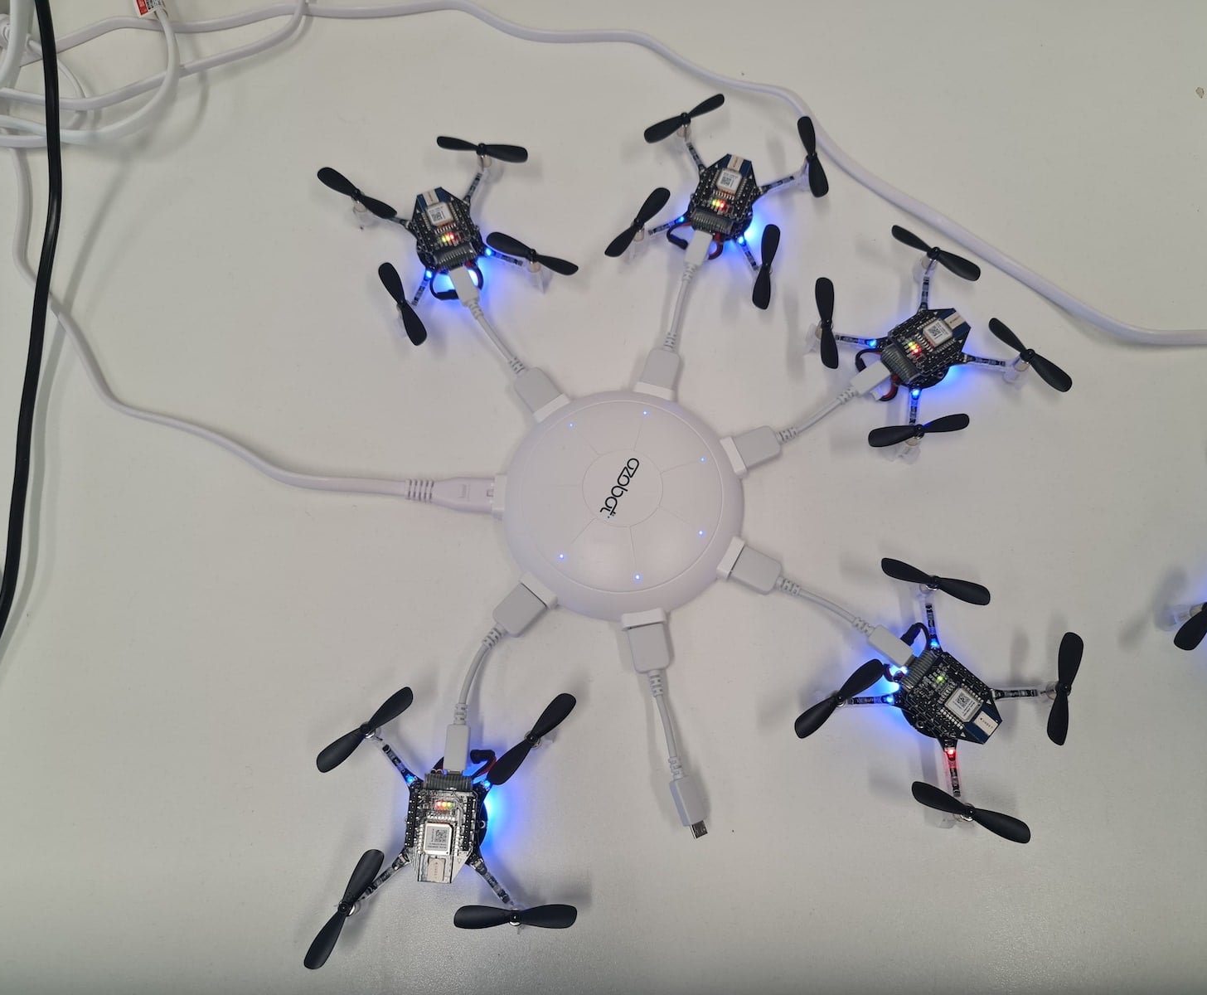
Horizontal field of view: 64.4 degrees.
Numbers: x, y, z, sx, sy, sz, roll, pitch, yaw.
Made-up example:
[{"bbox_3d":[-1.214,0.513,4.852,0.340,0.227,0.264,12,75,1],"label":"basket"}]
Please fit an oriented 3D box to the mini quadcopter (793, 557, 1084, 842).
[{"bbox_3d":[0.140,0.083,0.397,0.109,0.030,0.108,41,76,12],"label":"mini quadcopter"}]

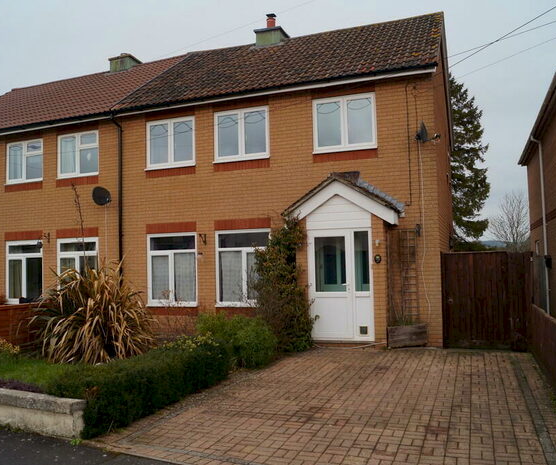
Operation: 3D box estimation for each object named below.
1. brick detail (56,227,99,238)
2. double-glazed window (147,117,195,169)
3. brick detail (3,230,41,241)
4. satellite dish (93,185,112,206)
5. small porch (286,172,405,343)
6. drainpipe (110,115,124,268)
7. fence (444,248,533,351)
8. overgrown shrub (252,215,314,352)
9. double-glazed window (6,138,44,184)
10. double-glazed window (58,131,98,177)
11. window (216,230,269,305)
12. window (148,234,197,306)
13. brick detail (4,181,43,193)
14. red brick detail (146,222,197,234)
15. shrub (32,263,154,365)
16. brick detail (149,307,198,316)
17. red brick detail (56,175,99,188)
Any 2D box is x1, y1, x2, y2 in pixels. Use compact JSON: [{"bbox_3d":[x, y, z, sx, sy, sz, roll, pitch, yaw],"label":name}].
[{"bbox_3d":[-4.869,0.017,12.790,1.315,0.231,0.110,-2,-4,23],"label":"brick detail"},{"bbox_3d":[-2.455,-2.051,12.069,1.312,1.129,0.120,-3,-3,22],"label":"double-glazed window"},{"bbox_3d":[-6.504,0.087,13.473,1.315,0.231,0.110,-2,-4,23],"label":"brick detail"},{"bbox_3d":[-4.141,-0.849,12.373,0.340,0.450,0.500,-3,-4,32],"label":"satellite dish"},{"bbox_3d":[1.241,0.487,9.978,2.250,3.300,0.850,-3,-4,21],"label":"small porch"},{"bbox_3d":[-3.736,-0.173,12.140,0.120,4.997,0.250,-2,-4,23],"label":"drainpipe"},{"bbox_3d":[3.783,1.247,9.593,1.496,1.765,0.090,-3,-3,22],"label":"fence"},{"bbox_3d":[0.137,0.899,9.911,1.250,2.450,1.050,-2,-4,23],"label":"overgrown shrub"},{"bbox_3d":[-6.578,-1.822,13.638,1.264,1.098,0.100,-2,-4,23],"label":"double-glazed window"},{"bbox_3d":[-4.963,-1.922,13.051,1.290,1.118,0.120,-3,-3,22],"label":"double-glazed window"},{"bbox_3d":[-0.753,0.757,11.258,1.320,1.650,0.110,-3,-4,21],"label":"window"},{"bbox_3d":[-2.357,0.851,11.716,1.312,1.637,0.100,-2,-4,23],"label":"window"},{"bbox_3d":[-6.609,-1.194,13.673,1.311,0.213,0.100,-3,-3,22],"label":"brick detail"},{"bbox_3d":[-2.463,-0.106,11.966,1.320,0.218,0.100,-3,-4,21],"label":"red brick detail"},{"bbox_3d":[-3.149,1.297,9.014,2.050,1.650,1.900,-2,-4,23],"label":"shrub"},{"bbox_3d":[-2.408,1.785,11.848,1.320,0.165,0.100,-3,-4,21],"label":"brick detail"},{"bbox_3d":[-4.972,-1.267,13.025,1.321,0.213,0.100,-3,-3,22],"label":"red brick detail"}]

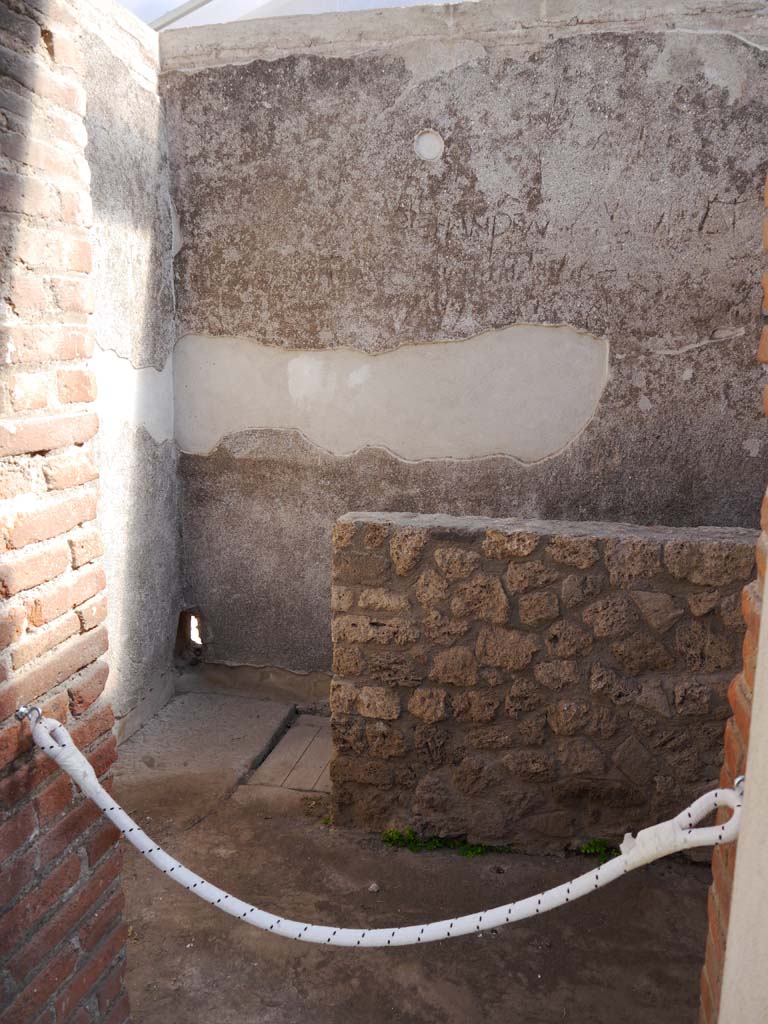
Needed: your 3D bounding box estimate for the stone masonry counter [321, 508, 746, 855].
[{"bbox_3d":[0.542,0.560,2.668,1.402,1.038,0.250,3,10,13],"label":"stone masonry counter"}]

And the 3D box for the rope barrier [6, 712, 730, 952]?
[{"bbox_3d":[-0.049,0.465,1.151,0.996,0.313,0.070,3,10,13],"label":"rope barrier"}]

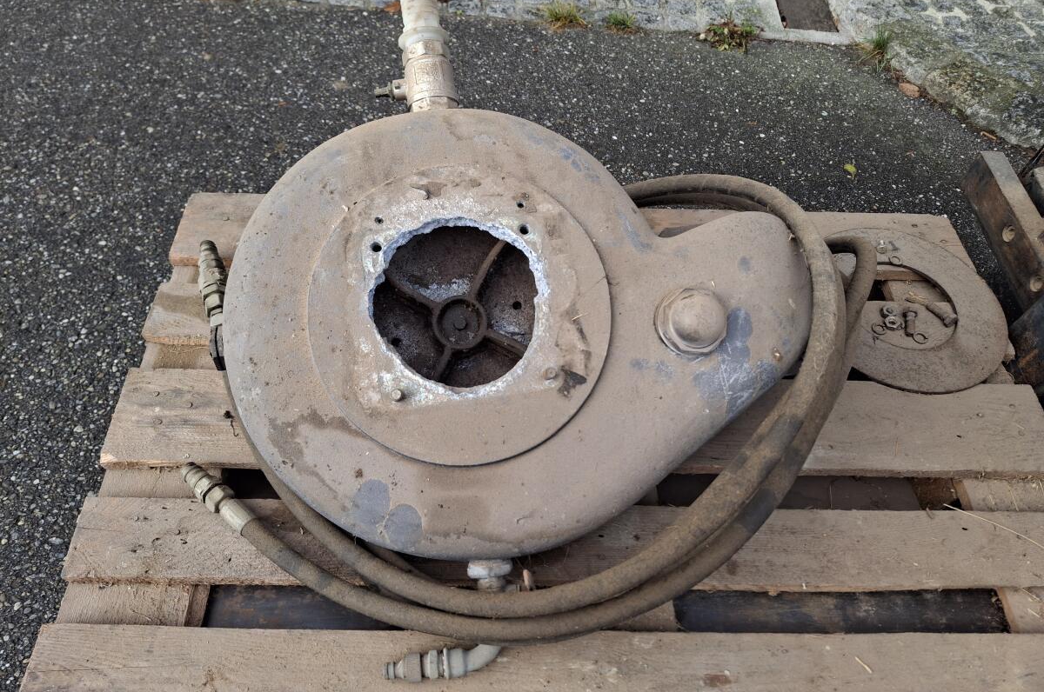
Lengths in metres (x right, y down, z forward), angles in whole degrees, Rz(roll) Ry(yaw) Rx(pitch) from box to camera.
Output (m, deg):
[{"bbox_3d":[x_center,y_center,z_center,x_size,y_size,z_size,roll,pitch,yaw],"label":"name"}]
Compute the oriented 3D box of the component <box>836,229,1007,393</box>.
[{"bbox_3d":[0.549,-0.061,1.096,0.298,0.012,0.298,1,55,-2],"label":"component"}]

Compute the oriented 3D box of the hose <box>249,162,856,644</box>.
[{"bbox_3d":[0.070,0.024,0.963,0.880,0.090,0.685,1,55,-2],"label":"hose"}]

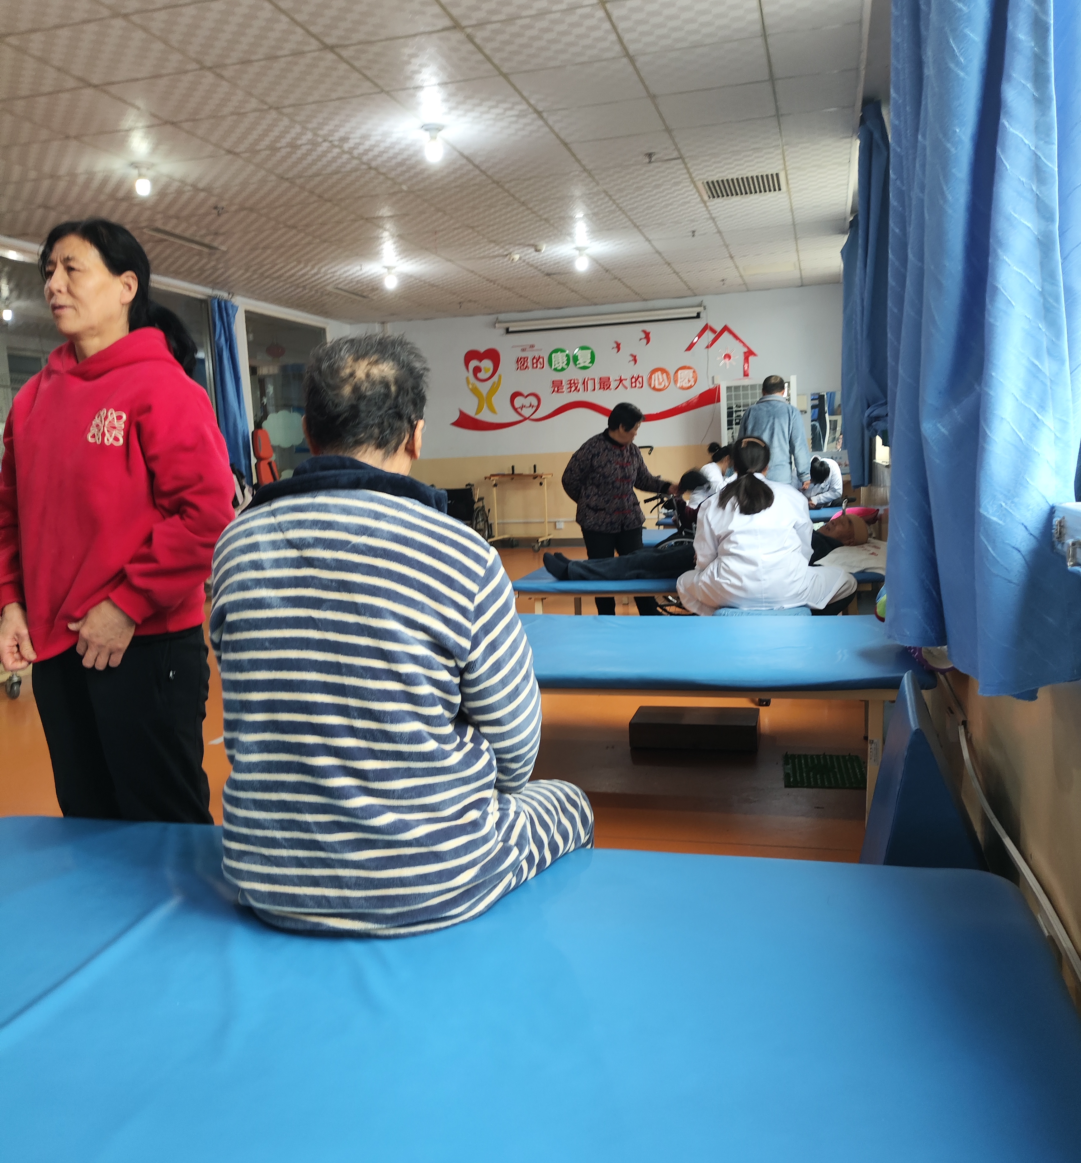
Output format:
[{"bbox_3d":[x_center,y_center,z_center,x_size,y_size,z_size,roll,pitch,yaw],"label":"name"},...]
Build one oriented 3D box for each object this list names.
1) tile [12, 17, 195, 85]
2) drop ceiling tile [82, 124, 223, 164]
[{"bbox_3d":[-1.865,-2.270,4.301,0.606,0.020,0.572,0,8,16],"label":"tile"},{"bbox_3d":[-2.137,-2.423,5.558,0.606,0.020,0.572,0,8,16],"label":"drop ceiling tile"}]

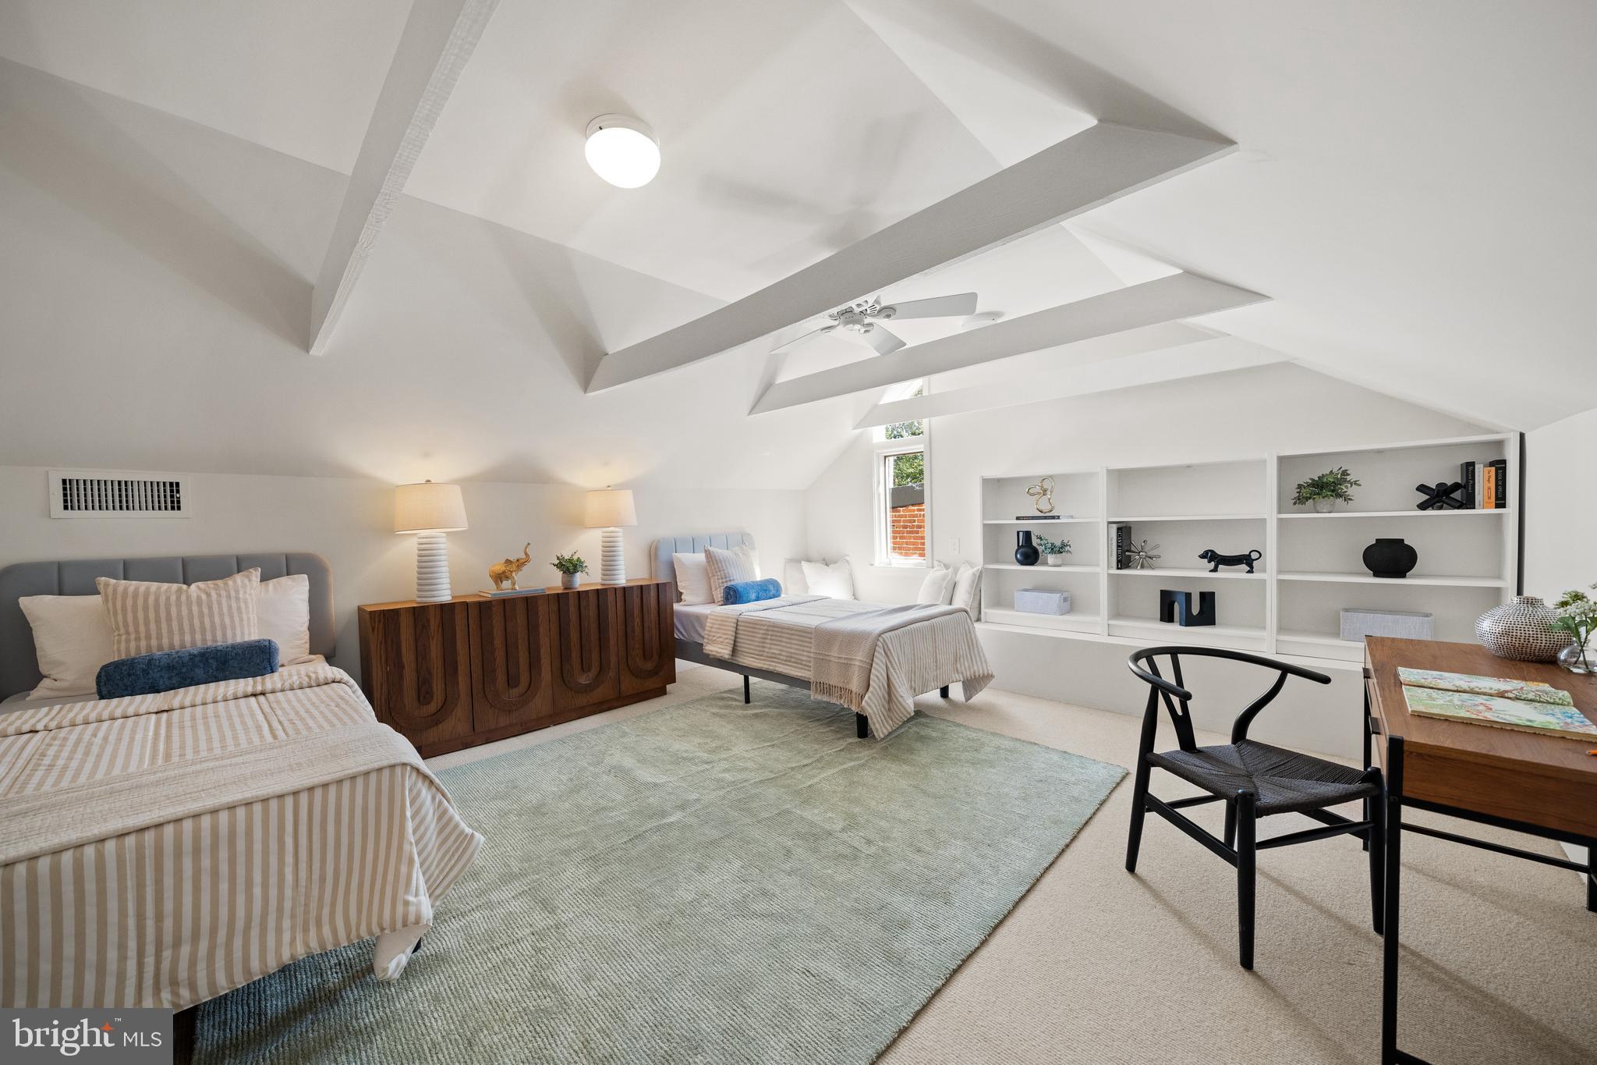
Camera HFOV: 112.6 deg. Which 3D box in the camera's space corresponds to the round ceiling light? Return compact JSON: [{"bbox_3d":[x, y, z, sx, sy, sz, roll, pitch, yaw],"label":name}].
[{"bbox_3d":[-0.560,-1.196,1.715,0.230,0.133,0.230,-1,2,0],"label":"round ceiling light"}]

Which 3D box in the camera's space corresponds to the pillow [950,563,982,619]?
[{"bbox_3d":[1.268,0.444,4.040,0.150,0.420,0.420,9,2,0],"label":"pillow"}]

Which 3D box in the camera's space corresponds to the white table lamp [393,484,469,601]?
[{"bbox_3d":[-2.073,0.049,3.021,0.350,0.685,0.350,1,2,45],"label":"white table lamp"}]

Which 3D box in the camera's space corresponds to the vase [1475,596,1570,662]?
[{"bbox_3d":[2.234,0.311,1.643,0.187,0.193,0.187,1,2,45],"label":"vase"}]

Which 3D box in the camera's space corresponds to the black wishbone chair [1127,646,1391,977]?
[{"bbox_3d":[1.426,0.811,1.735,0.560,0.757,0.520,-1,2,-14],"label":"black wishbone chair"}]

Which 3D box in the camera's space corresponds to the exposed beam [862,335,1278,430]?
[{"bbox_3d":[1.538,-1.002,3.793,2.920,0.185,0.045,1,2,44],"label":"exposed beam"}]

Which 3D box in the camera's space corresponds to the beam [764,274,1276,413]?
[{"bbox_3d":[0.705,-0.965,3.000,2.950,0.185,0.045,1,2,43],"label":"beam"}]

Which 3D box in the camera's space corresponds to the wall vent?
[{"bbox_3d":[-3.024,-0.164,2.382,0.020,0.205,0.397,1,2,45],"label":"wall vent"}]

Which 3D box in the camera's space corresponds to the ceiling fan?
[{"bbox_3d":[0.285,-1.135,2.563,1.200,0.320,1.200,1,2,45],"label":"ceiling fan"}]

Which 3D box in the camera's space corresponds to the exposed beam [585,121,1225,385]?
[{"bbox_3d":[-0.157,-0.914,2.166,2.970,0.185,0.045,1,2,43],"label":"exposed beam"}]

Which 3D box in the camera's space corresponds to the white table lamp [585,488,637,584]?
[{"bbox_3d":[-1.305,0.019,3.734,0.350,0.680,0.350,1,2,45],"label":"white table lamp"}]

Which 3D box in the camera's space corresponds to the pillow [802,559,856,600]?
[{"bbox_3d":[0.291,0.455,4.973,0.470,0.420,0.150,-1,-8,-8],"label":"pillow"}]

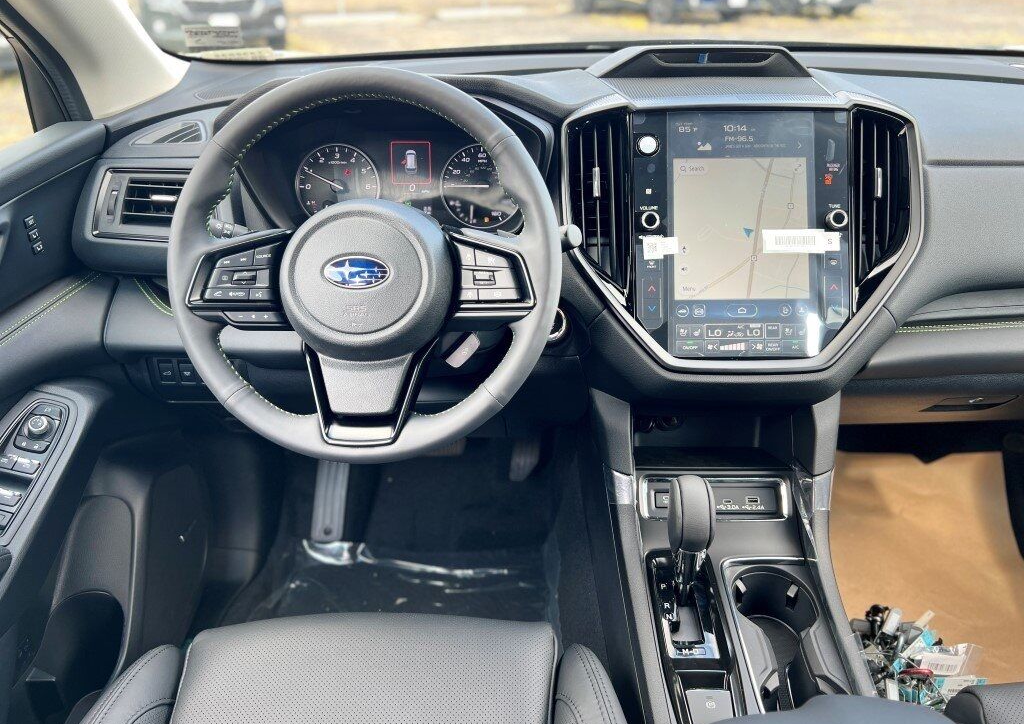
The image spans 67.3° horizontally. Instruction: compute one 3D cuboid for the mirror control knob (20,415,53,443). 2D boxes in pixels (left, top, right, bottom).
[{"bbox_3d":[-0.461,0.063,0.750,0.027,0.016,0.026,9,47,-11],"label":"mirror control knob"}]

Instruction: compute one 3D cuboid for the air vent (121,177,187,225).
[{"bbox_3d":[-0.402,-0.187,0.895,0.102,0.057,0.040,0,3,3],"label":"air vent"}]

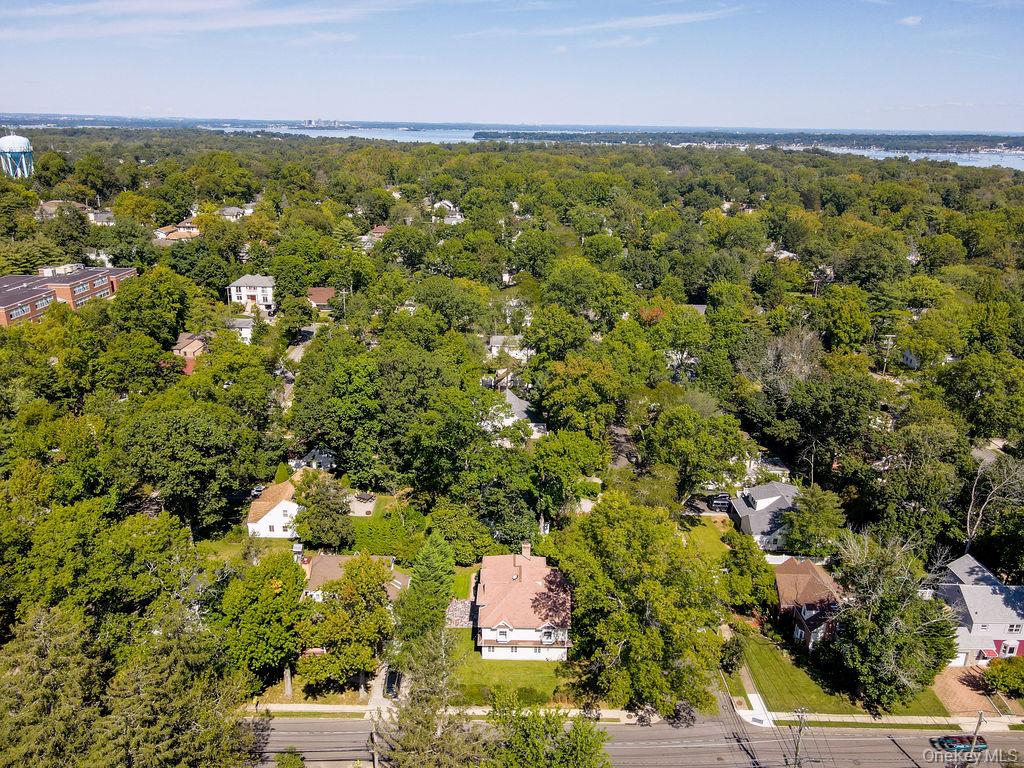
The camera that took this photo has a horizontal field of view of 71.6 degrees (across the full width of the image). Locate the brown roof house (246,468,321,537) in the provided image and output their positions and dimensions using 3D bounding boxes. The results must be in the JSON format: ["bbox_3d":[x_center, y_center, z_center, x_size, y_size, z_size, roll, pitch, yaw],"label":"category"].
[{"bbox_3d":[-38.771,19.594,124.919,10.400,7.000,16.900,1,20,0],"label":"brown roof house"}]

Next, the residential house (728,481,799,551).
[{"bbox_3d":[45.593,22.311,121.825,12.600,7.000,13.500,1,20,0],"label":"residential house"}]

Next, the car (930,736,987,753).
[{"bbox_3d":[51.254,40.612,80.631,4.900,1.550,1.900,1,20,0],"label":"car"}]

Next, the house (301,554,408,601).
[{"bbox_3d":[-21.880,28.276,102.371,14.700,7.000,11.000,1,20,0],"label":"house"}]

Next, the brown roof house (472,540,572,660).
[{"bbox_3d":[1.603,29.440,97.681,11.900,8.900,14.700,1,20,0],"label":"brown roof house"}]

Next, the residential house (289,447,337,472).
[{"bbox_3d":[-38.038,15.142,138.675,9.500,5.800,11.000,1,20,0],"label":"residential house"}]

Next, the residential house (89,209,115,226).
[{"bbox_3d":[-216.681,-86.370,376.369,14.500,8.500,11.000,1,20,0],"label":"residential house"}]

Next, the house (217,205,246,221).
[{"bbox_3d":[-162.438,-98.931,412.933,14.500,8.500,11.000,1,20,0],"label":"house"}]

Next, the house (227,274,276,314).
[{"bbox_3d":[-89.659,-32.623,246.106,15.500,9.800,11.000,1,20,0],"label":"house"}]

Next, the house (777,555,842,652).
[{"bbox_3d":[41.150,29.936,99.619,9.000,8.000,12.500,1,20,0],"label":"house"}]

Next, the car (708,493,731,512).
[{"bbox_3d":[37.898,21.968,129.910,4.600,1.750,1.920,1,20,0],"label":"car"}]

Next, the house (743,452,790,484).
[{"bbox_3d":[49.757,16.193,139.525,9.500,6.300,11.000,1,20,0],"label":"house"}]

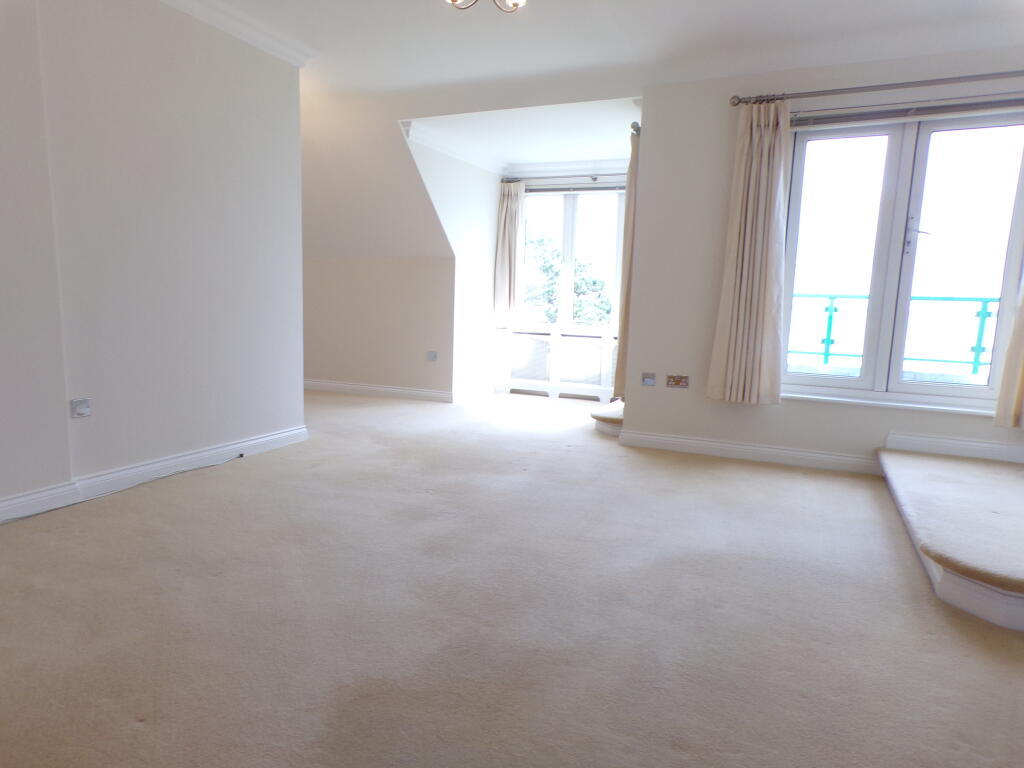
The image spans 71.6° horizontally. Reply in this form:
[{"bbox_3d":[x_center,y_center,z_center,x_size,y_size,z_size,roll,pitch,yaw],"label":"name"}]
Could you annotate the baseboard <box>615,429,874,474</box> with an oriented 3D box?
[{"bbox_3d":[1.467,0.431,4.538,1.566,0.099,0.021,5,8,24],"label":"baseboard"}]

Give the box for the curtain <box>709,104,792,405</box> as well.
[{"bbox_3d":[1.456,-0.768,4.292,0.417,1.766,0.154,5,8,24],"label":"curtain"}]

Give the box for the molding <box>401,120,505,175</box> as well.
[{"bbox_3d":[-0.433,-2.011,6.116,0.103,0.113,1.761,5,8,24],"label":"molding"}]

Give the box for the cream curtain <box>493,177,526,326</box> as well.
[{"bbox_3d":[-0.049,-1.245,6.881,0.268,1.391,0.144,5,8,24],"label":"cream curtain"}]

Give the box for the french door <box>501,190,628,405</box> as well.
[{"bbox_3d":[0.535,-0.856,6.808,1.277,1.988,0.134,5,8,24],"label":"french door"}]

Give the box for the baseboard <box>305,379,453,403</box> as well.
[{"bbox_3d":[-1.313,0.065,6.766,1.705,0.098,0.021,5,8,24],"label":"baseboard"}]

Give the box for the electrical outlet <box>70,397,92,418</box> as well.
[{"bbox_3d":[-2.002,0.114,3.298,0.021,0.087,0.097,5,8,24],"label":"electrical outlet"}]

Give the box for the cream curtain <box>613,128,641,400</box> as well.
[{"bbox_3d":[0.880,-0.810,5.130,0.160,1.849,0.371,5,8,24],"label":"cream curtain"}]

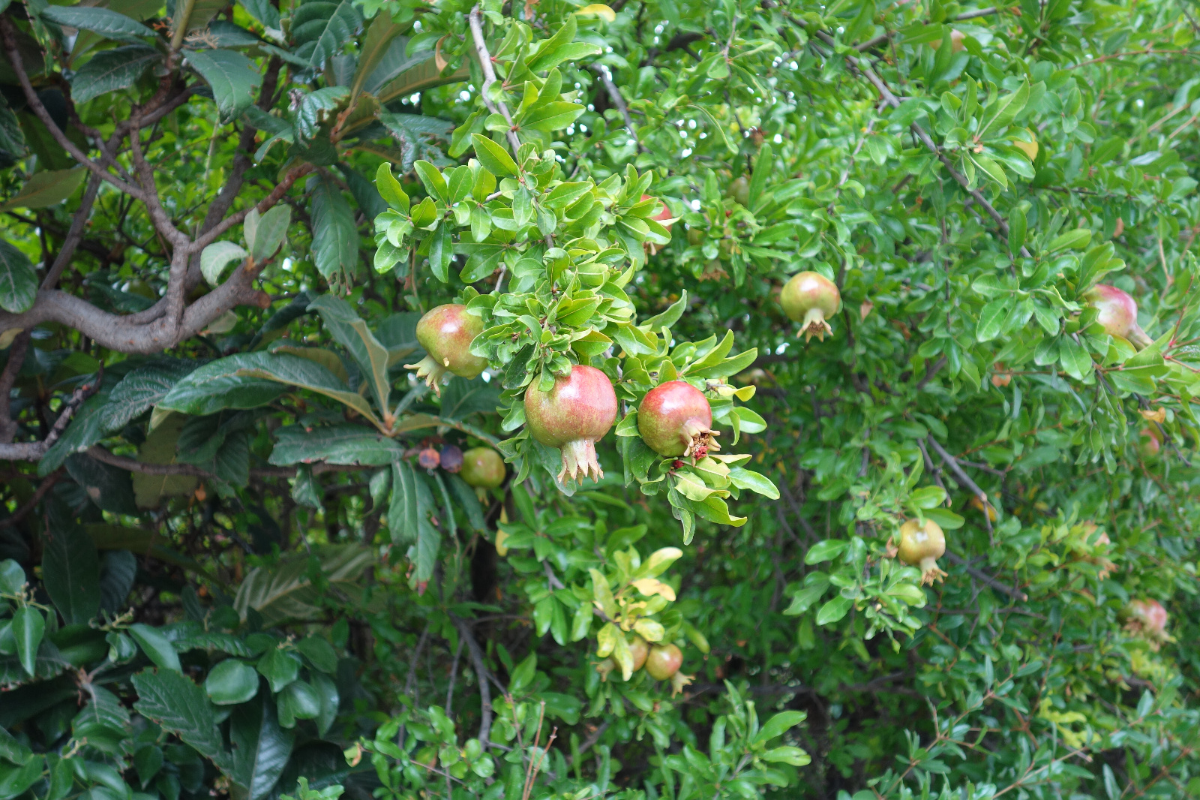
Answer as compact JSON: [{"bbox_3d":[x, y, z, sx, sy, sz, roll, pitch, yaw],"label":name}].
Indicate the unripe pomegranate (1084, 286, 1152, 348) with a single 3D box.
[{"bbox_3d":[0.565,-0.091,1.600,0.092,0.055,0.055,43,0,12],"label":"unripe pomegranate"}]

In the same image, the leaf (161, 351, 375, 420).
[{"bbox_3d":[-0.341,-0.014,1.500,0.235,0.075,0.085,0,0,-9],"label":"leaf"}]

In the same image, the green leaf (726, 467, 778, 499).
[{"bbox_3d":[0.131,0.070,1.250,0.051,0.020,0.011,24,-28,11],"label":"green leaf"}]

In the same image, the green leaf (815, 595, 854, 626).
[{"bbox_3d":[0.279,0.251,1.750,0.055,0.009,0.025,-37,51,-17],"label":"green leaf"}]

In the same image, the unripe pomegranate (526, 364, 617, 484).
[{"bbox_3d":[-0.025,0.021,1.270,0.080,0.101,0.080,0,0,0],"label":"unripe pomegranate"}]

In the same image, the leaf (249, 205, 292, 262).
[{"bbox_3d":[-0.360,-0.181,1.600,0.031,0.073,0.012,32,-6,-2],"label":"leaf"}]

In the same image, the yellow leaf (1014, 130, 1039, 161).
[{"bbox_3d":[0.494,-0.294,1.700,0.028,0.038,0.012,0,-3,6],"label":"yellow leaf"}]

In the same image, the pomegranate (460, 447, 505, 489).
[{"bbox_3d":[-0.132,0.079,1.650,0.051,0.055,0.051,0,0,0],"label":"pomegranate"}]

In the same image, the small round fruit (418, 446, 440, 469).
[{"bbox_3d":[-0.175,0.059,1.500,0.023,0.024,0.023,0,0,0],"label":"small round fruit"}]

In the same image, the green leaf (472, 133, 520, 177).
[{"bbox_3d":[-0.093,-0.217,1.300,0.026,0.058,0.009,-49,0,-32],"label":"green leaf"}]

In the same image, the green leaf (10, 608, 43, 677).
[{"bbox_3d":[-0.579,0.244,1.480,0.033,0.071,0.014,-6,-11,-1],"label":"green leaf"}]

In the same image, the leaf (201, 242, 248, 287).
[{"bbox_3d":[-0.410,-0.149,1.600,0.050,0.049,0.032,0,0,0],"label":"leaf"}]

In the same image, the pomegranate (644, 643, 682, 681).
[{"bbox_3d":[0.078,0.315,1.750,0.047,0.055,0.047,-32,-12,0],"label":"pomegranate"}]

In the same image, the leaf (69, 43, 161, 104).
[{"bbox_3d":[-0.545,-0.365,1.650,0.118,0.022,0.055,-28,45,-17],"label":"leaf"}]

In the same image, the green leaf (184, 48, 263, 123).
[{"bbox_3d":[-0.413,-0.343,1.600,0.068,0.133,0.031,-9,-37,-34],"label":"green leaf"}]

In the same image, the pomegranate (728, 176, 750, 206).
[{"bbox_3d":[0.183,-0.270,1.900,0.034,0.042,0.034,0,0,0],"label":"pomegranate"}]

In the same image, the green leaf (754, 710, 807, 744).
[{"bbox_3d":[0.185,0.334,1.500,0.062,0.022,0.012,-27,-25,6],"label":"green leaf"}]

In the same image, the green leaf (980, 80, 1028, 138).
[{"bbox_3d":[0.391,-0.282,1.420,0.029,0.080,0.014,41,9,12],"label":"green leaf"}]

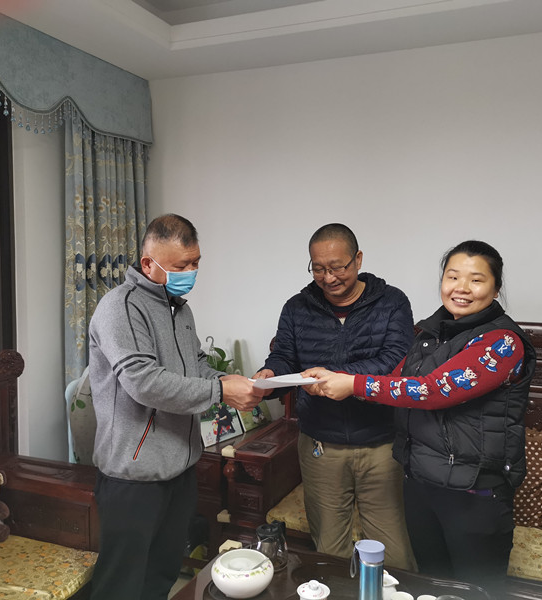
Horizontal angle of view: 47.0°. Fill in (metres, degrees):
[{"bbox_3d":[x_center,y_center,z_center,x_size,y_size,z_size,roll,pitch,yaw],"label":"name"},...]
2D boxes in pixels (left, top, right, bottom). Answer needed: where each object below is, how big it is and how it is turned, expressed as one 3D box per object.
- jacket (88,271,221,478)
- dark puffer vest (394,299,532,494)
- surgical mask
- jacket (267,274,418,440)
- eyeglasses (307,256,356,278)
[{"bbox_3d":[-0.308,0.208,1.870,0.460,0.625,0.510,2,4,25],"label":"jacket"},{"bbox_3d":[0.570,0.264,1.840,0.330,0.550,0.450,-1,4,-30],"label":"dark puffer vest"},{"bbox_3d":[-0.270,-0.076,1.860,0.120,0.105,0.140,23,14,28],"label":"surgical mask"},{"bbox_3d":[0.229,0.186,2.030,0.520,0.575,0.420,1,3,12],"label":"jacket"},{"bbox_3d":[0.197,-0.117,2.020,0.142,0.045,0.140,1,23,14],"label":"eyeglasses"}]

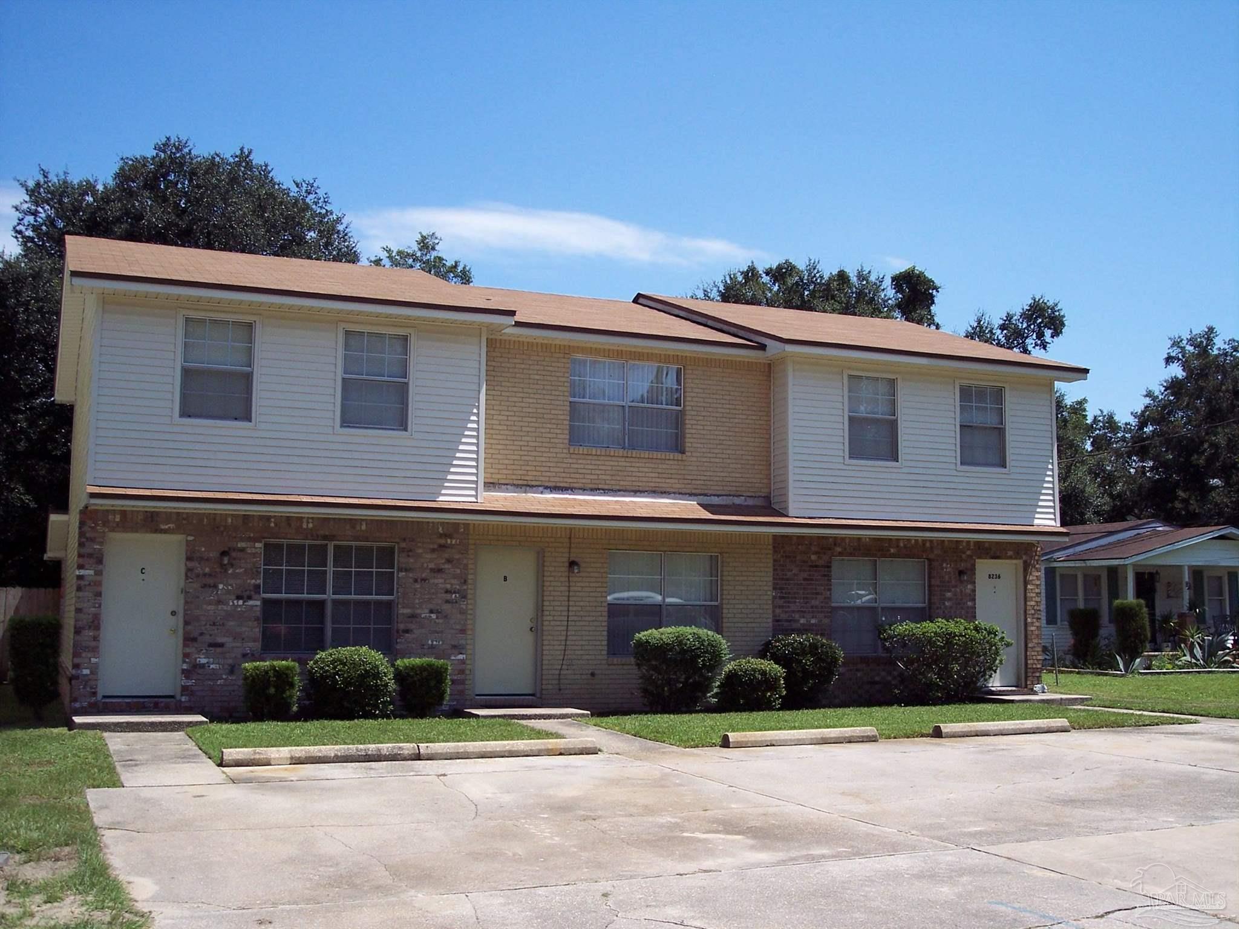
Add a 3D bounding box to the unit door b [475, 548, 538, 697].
[{"bbox_3d":[-1.579,2.211,19.702,0.941,2.111,0.070,3,-7,-22],"label":"unit door b"}]

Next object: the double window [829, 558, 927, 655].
[{"bbox_3d":[4.017,2.205,21.641,1.750,1.490,0.100,3,-8,-22],"label":"double window"}]

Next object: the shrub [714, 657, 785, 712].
[{"bbox_3d":[1.857,3.129,19.833,0.970,0.780,0.900,0,-7,0],"label":"shrub"}]

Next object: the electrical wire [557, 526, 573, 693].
[{"bbox_3d":[-0.773,2.065,19.955,0.169,2.333,0.020,3,-7,-22],"label":"electrical wire"}]

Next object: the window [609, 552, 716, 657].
[{"bbox_3d":[0.642,2.040,20.284,1.780,1.500,0.100,3,-8,-22],"label":"window"}]

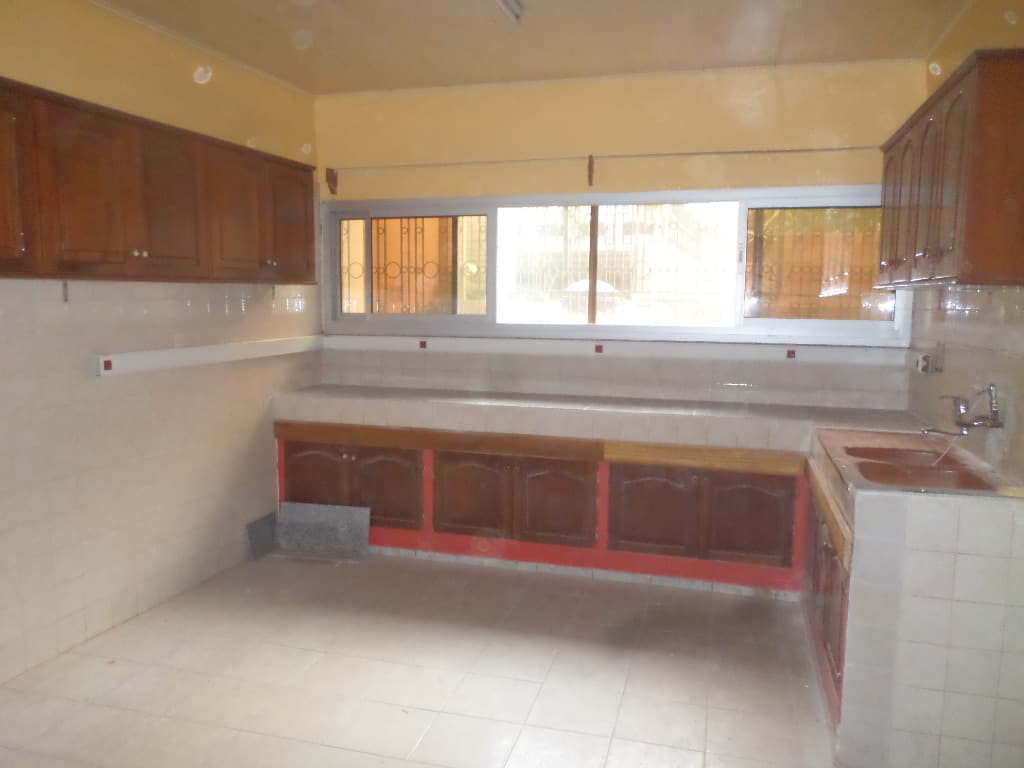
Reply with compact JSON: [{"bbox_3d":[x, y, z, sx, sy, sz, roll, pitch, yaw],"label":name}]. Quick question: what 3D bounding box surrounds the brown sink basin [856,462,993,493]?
[{"bbox_3d":[1.413,0.393,2.546,0.400,0.150,0.330,2,7,16],"label":"brown sink basin"}]

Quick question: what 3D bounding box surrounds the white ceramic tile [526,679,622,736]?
[{"bbox_3d":[0.238,1.213,2.754,0.312,0.010,0.309,2,7,16],"label":"white ceramic tile"}]

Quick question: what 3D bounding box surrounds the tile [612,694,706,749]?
[{"bbox_3d":[0.551,1.252,2.729,0.310,0.010,0.310,2,7,16],"label":"tile"}]

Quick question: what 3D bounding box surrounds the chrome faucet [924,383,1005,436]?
[{"bbox_3d":[1.671,0.093,2.751,0.245,0.171,0.160,2,7,16],"label":"chrome faucet"}]

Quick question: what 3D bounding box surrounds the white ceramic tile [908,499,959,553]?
[{"bbox_3d":[1.315,0.447,2.319,0.148,0.152,0.010,2,7,16],"label":"white ceramic tile"}]

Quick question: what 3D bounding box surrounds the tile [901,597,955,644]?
[{"bbox_3d":[1.315,0.751,2.356,0.148,0.152,0.010,2,7,16],"label":"tile"}]

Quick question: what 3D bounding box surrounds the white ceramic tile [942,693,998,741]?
[{"bbox_3d":[1.453,1.058,2.353,0.148,0.152,0.010,2,7,16],"label":"white ceramic tile"}]

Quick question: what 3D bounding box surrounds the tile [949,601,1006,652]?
[{"bbox_3d":[1.454,0.756,2.316,0.148,0.152,0.010,2,7,16],"label":"tile"}]

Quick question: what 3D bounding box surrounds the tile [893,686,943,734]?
[{"bbox_3d":[1.313,1.052,2.393,0.148,0.152,0.010,2,7,16],"label":"tile"}]

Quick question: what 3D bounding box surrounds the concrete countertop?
[{"bbox_3d":[0.354,0.183,4.307,3.580,0.154,0.650,2,7,16],"label":"concrete countertop"}]

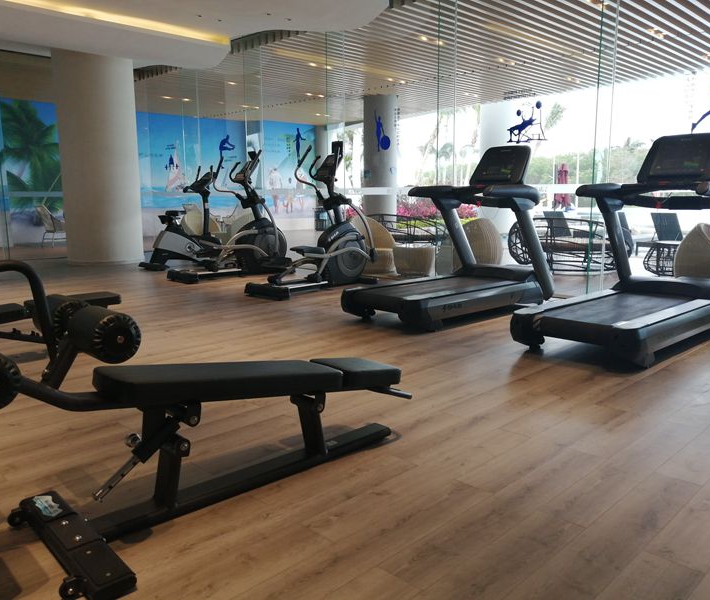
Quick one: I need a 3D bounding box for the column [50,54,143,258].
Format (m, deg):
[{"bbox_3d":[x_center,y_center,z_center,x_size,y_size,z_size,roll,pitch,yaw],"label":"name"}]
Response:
[{"bbox_3d":[-4.332,-2.361,10.629,1.240,3.420,1.240,-4,10,-21],"label":"column"}]

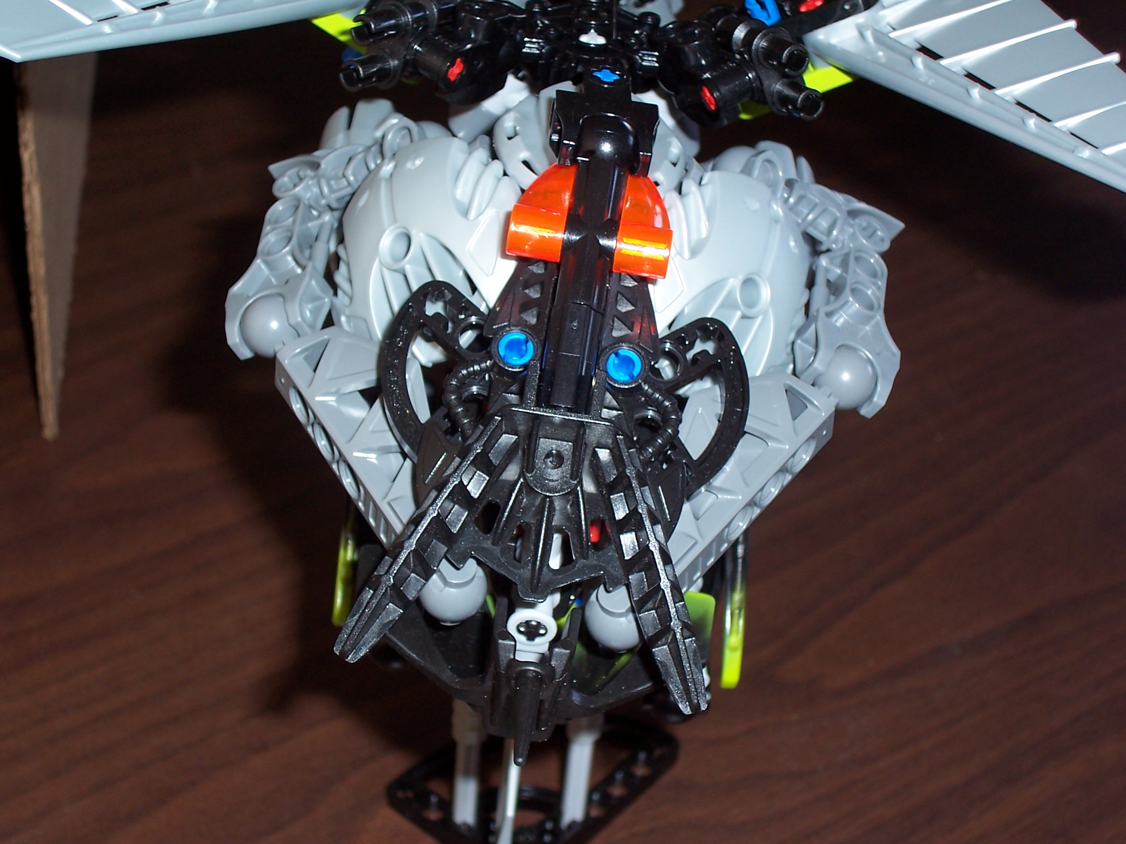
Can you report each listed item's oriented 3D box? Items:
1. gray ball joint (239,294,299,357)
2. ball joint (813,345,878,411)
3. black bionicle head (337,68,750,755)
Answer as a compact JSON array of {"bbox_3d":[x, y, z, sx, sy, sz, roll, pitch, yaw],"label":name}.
[{"bbox_3d":[-0.047,-0.015,0.344,0.010,0.010,0.010,5,45,0],"label":"gray ball joint"},{"bbox_3d":[0.045,-0.007,0.339,0.010,0.010,0.010,5,45,0],"label":"ball joint"},{"bbox_3d":[-0.001,-0.003,0.325,0.055,0.050,0.104,7,66,3],"label":"black bionicle head"}]

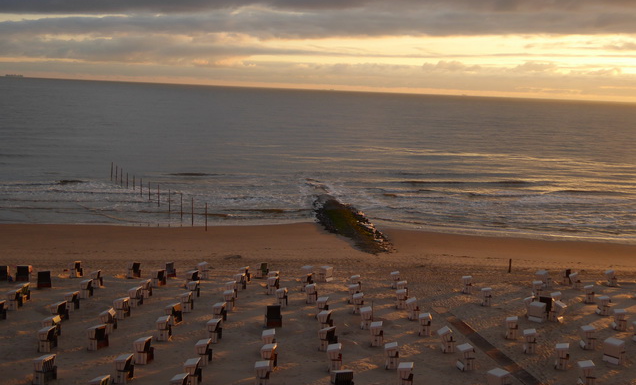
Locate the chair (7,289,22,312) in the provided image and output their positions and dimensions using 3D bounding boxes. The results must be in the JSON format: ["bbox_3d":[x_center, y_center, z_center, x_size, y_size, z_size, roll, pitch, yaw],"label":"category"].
[{"bbox_3d":[-26.780,9.413,71.469,1.000,1.650,1.170,3,7,6],"label":"chair"}]

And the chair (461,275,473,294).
[{"bbox_3d":[15.157,9.370,81.873,0.920,1.530,1.170,3,7,7],"label":"chair"}]

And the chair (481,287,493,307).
[{"bbox_3d":[16.101,9.892,76.772,0.950,1.530,1.170,3,7,7],"label":"chair"}]

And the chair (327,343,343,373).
[{"bbox_3d":[1.144,11.261,55.114,0.937,1.620,1.210,3,7,5],"label":"chair"}]

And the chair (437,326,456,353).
[{"bbox_3d":[10.073,11.579,63.175,1.150,1.650,1.200,2,7,-4],"label":"chair"}]

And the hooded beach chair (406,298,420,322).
[{"bbox_3d":[8.296,10.164,70.391,1.100,1.570,1.170,2,7,-4],"label":"hooded beach chair"}]

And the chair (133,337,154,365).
[{"bbox_3d":[-11.849,10.715,55.157,0.950,1.600,1.200,4,7,13],"label":"chair"}]

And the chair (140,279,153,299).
[{"bbox_3d":[-16.221,9.057,76.325,0.930,1.590,1.220,3,7,2],"label":"chair"}]

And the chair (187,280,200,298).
[{"bbox_3d":[-11.037,8.620,71.782,0.950,1.600,1.200,3,7,4],"label":"chair"}]

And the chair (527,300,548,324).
[{"bbox_3d":[18.821,10.205,69.011,1.200,1.600,0.950,7,9,35],"label":"chair"}]

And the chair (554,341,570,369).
[{"bbox_3d":[17.378,11.633,57.392,0.950,1.600,1.200,4,8,14],"label":"chair"}]

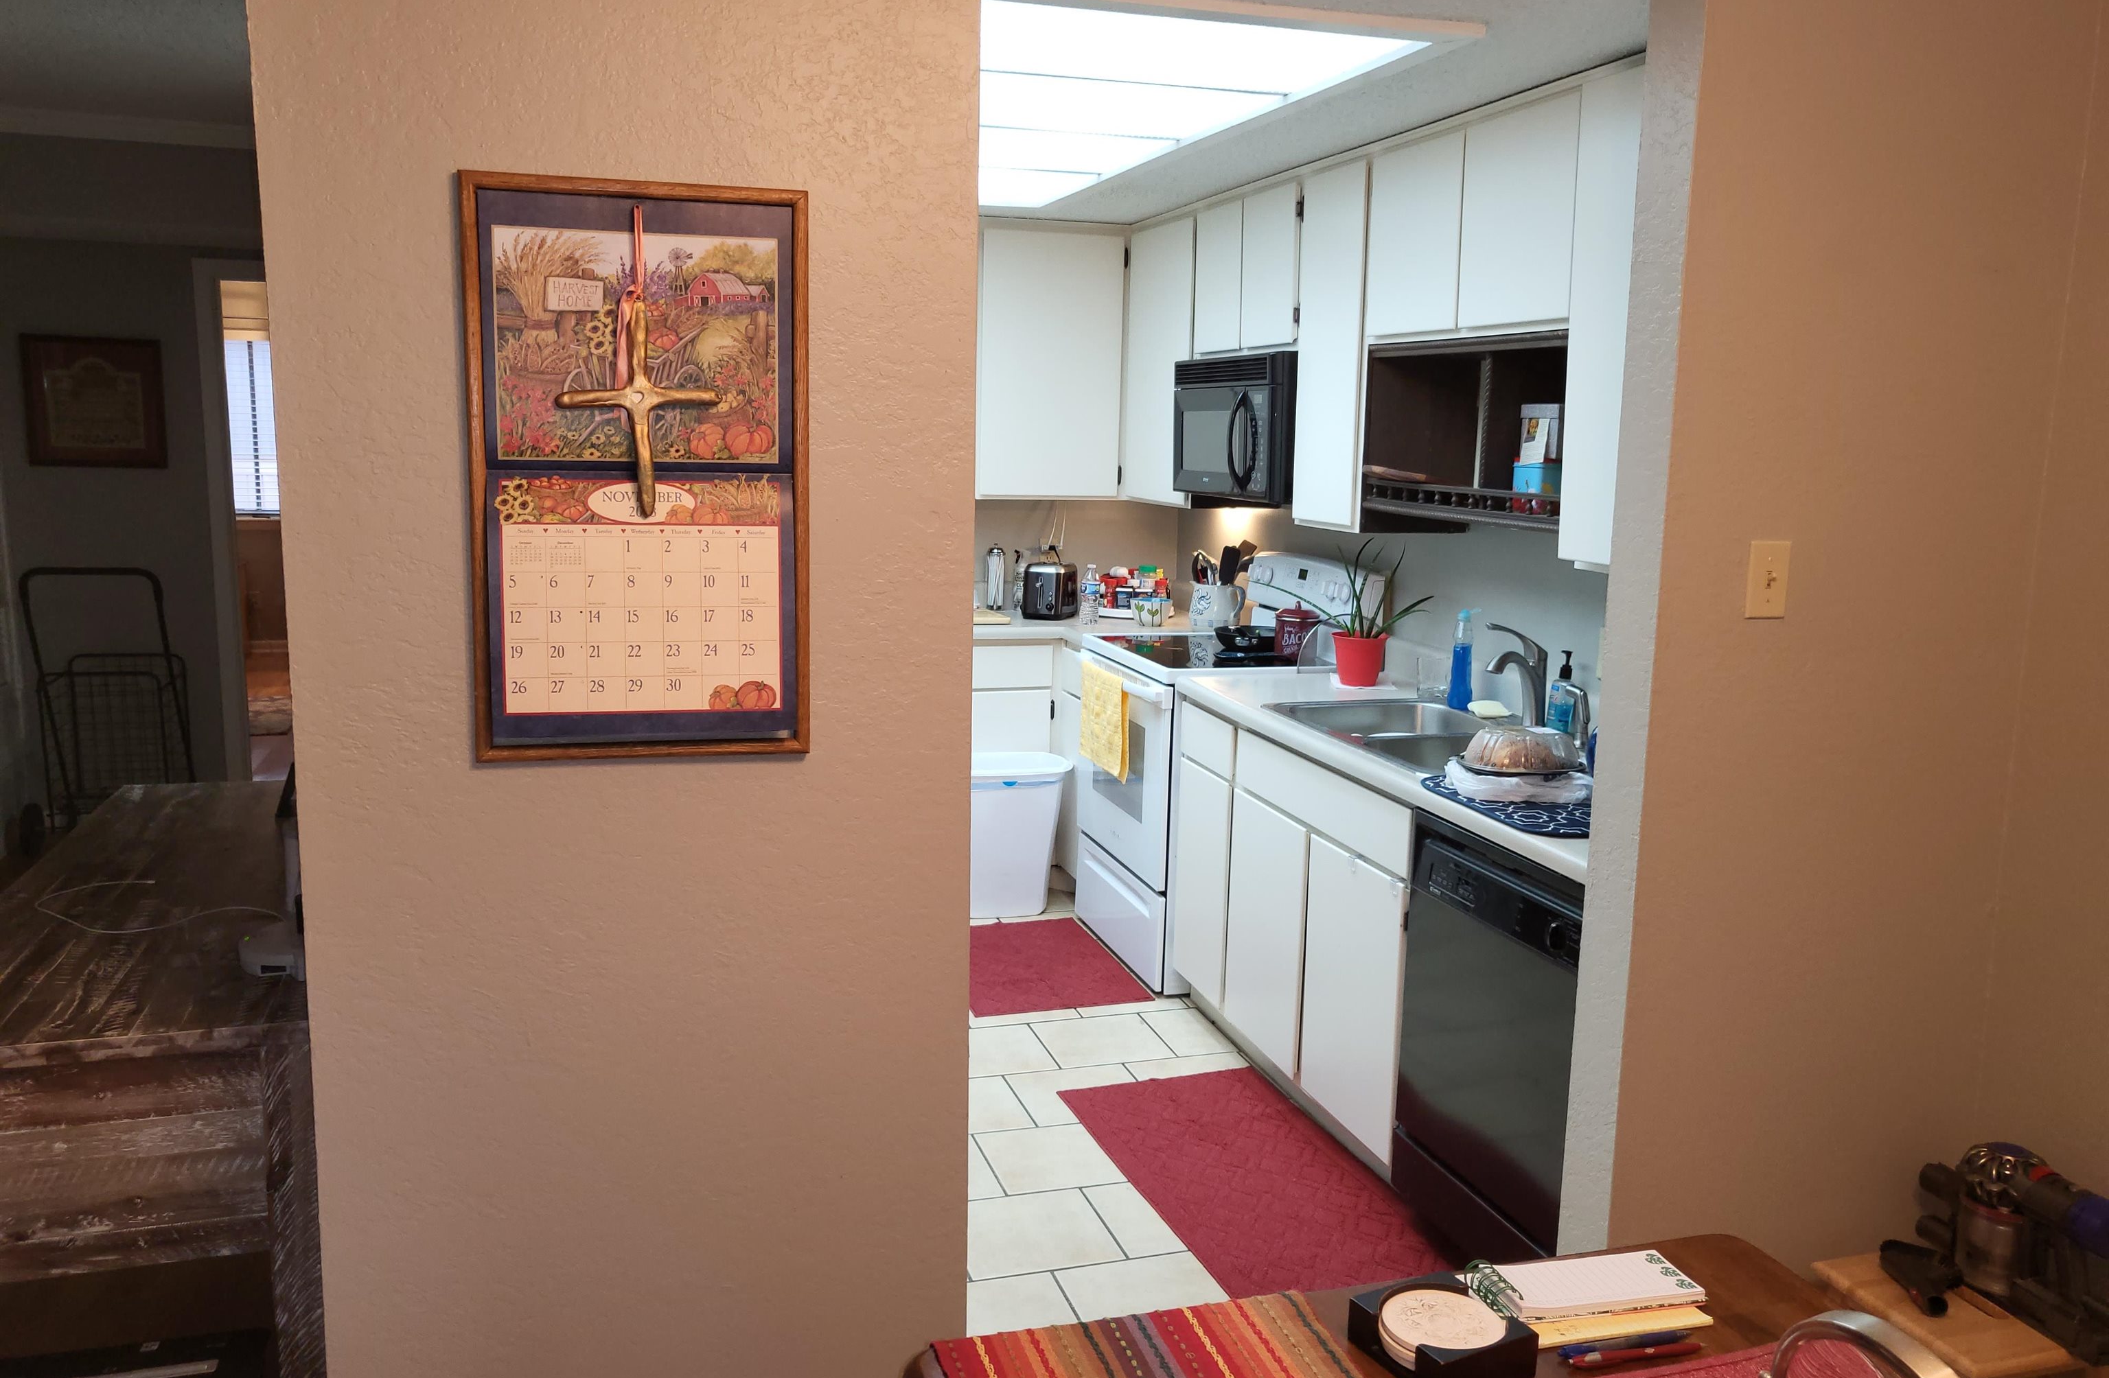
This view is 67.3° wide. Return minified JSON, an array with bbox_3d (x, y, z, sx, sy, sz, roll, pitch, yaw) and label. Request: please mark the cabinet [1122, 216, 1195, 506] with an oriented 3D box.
[{"bbox_3d":[0.484,-1.045,5.144,0.329,0.875,0.575,-2,10,-17],"label":"cabinet"}]

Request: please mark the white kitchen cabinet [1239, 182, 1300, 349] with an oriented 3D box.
[{"bbox_3d":[0.727,-1.137,4.324,0.329,0.415,0.357,-2,10,-17],"label":"white kitchen cabinet"}]

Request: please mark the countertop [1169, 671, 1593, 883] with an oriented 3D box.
[{"bbox_3d":[0.872,0.131,3.317,0.632,0.042,1.775,-2,10,-17],"label":"countertop"}]

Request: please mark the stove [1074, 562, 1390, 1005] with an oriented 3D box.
[{"bbox_3d":[0.472,0.226,4.684,0.680,1.190,0.761,-2,10,-17],"label":"stove"}]

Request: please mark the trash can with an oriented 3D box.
[{"bbox_3d":[-0.173,0.492,5.105,0.440,0.505,0.310,-2,10,-17],"label":"trash can"}]

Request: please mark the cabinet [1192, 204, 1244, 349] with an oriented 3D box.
[{"bbox_3d":[0.601,-1.184,4.615,0.300,0.405,0.365,-2,10,-17],"label":"cabinet"}]

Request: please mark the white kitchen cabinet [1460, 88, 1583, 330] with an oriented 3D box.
[{"bbox_3d":[1.049,-0.935,3.173,0.310,0.411,0.395,-2,10,-17],"label":"white kitchen cabinet"}]

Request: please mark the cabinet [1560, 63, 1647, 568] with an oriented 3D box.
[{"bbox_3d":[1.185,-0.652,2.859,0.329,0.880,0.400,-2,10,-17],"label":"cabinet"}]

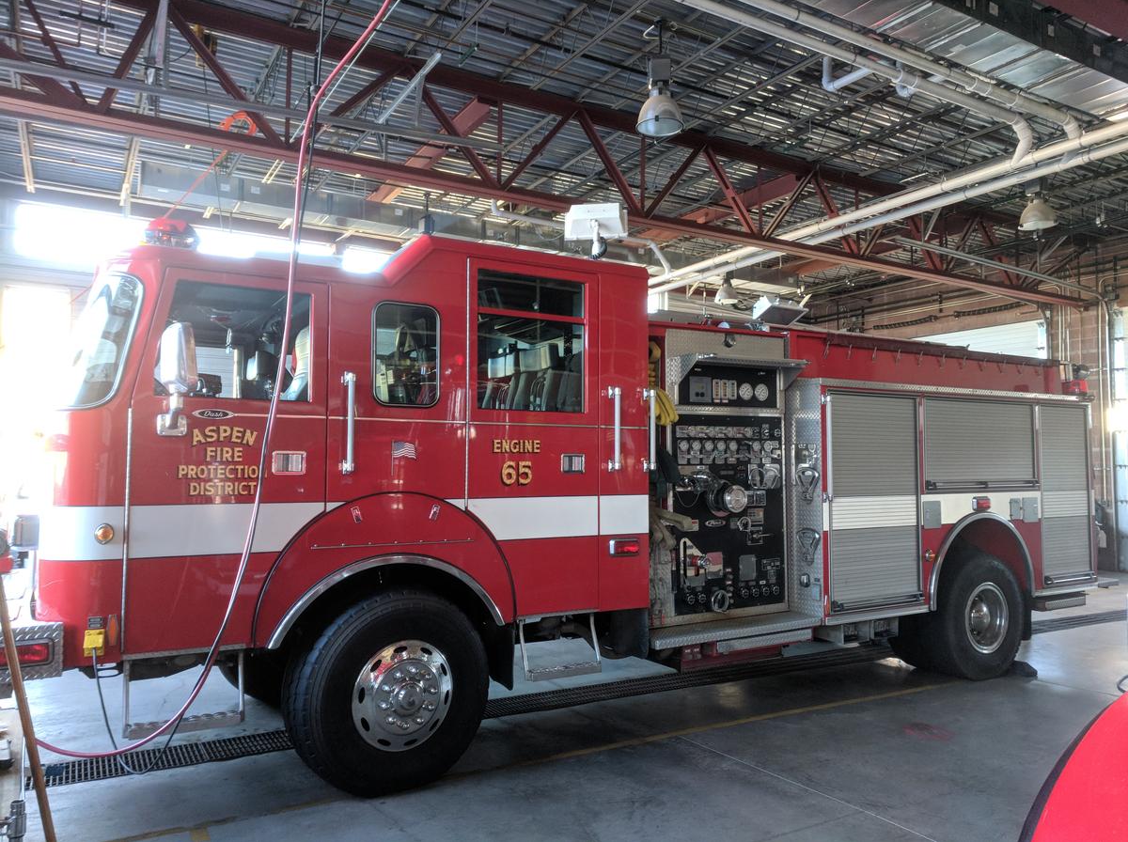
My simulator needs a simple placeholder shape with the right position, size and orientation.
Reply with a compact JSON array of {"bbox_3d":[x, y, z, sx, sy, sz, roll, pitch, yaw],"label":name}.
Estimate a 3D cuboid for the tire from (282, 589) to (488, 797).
[{"bbox_3d":[-0.964,1.502,4.734,1.080,1.080,0.375,2,-4,-36],"label":"tire"}]

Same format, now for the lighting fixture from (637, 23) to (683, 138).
[{"bbox_3d":[0.831,-2.986,7.368,0.420,0.996,0.420,0,-3,0],"label":"lighting fixture"}]

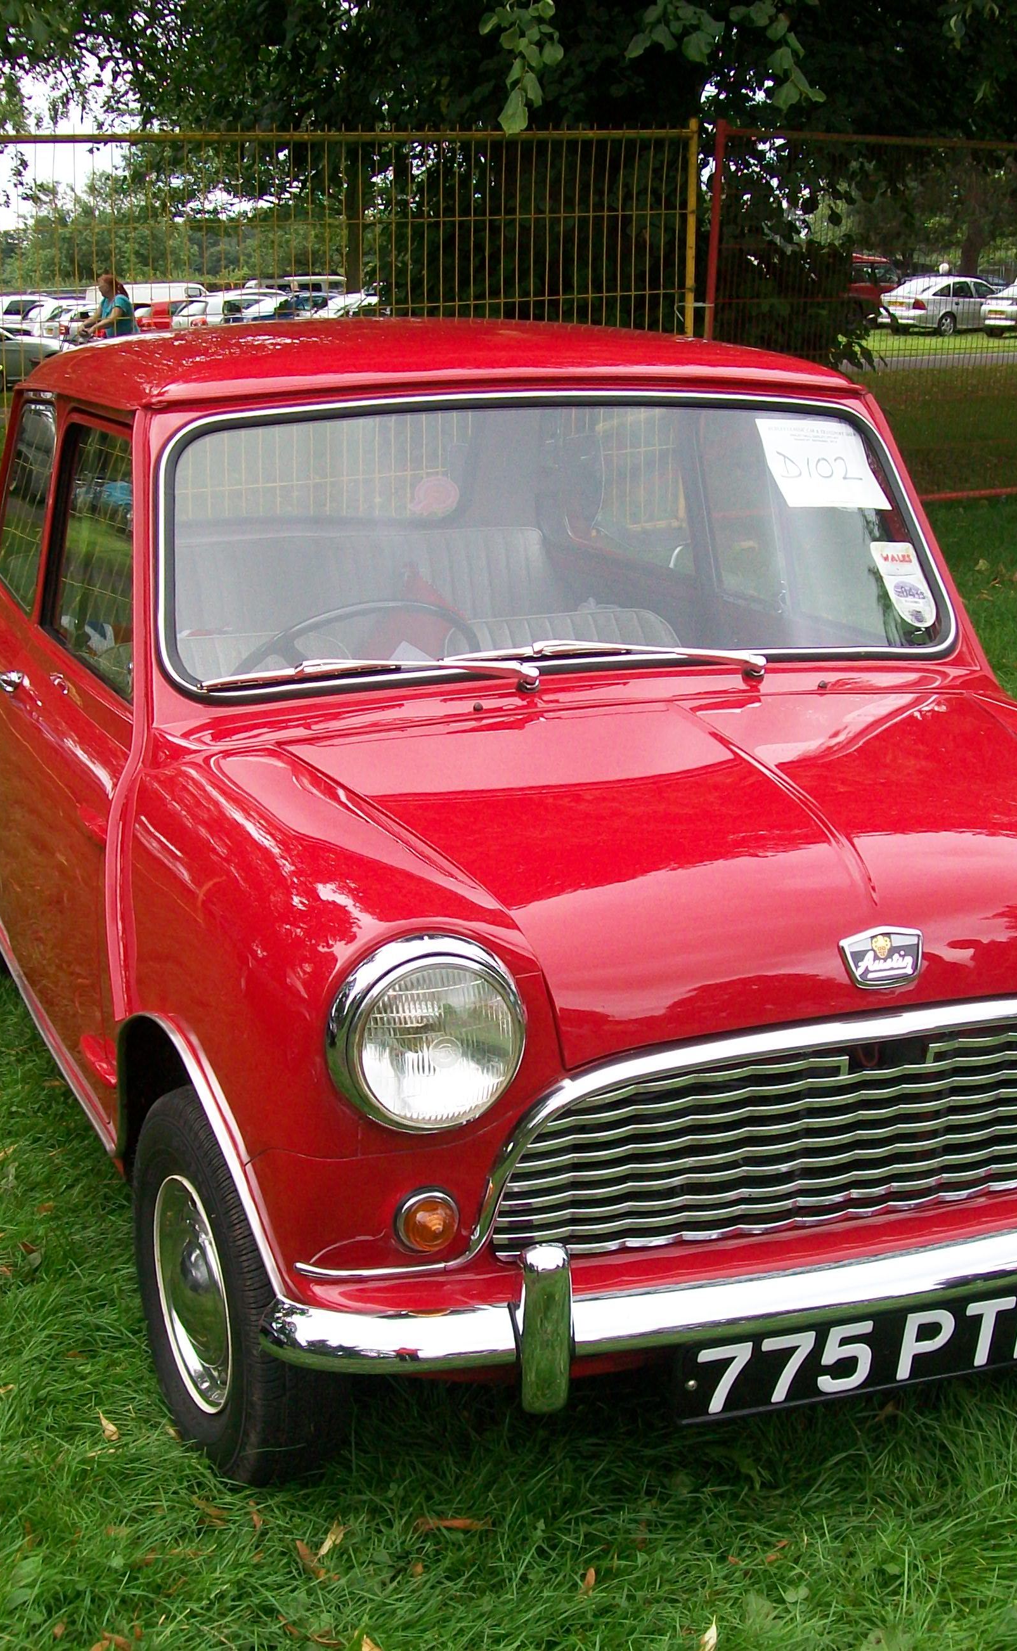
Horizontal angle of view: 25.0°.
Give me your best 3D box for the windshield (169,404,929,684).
[{"bbox_3d":[0.083,-0.406,3.183,1.165,0.410,0.090,-5,-19,-20],"label":"windshield"}]

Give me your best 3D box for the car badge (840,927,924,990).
[{"bbox_3d":[0.399,0.140,2.453,0.098,0.071,0.015,-5,-15,-20],"label":"car badge"}]

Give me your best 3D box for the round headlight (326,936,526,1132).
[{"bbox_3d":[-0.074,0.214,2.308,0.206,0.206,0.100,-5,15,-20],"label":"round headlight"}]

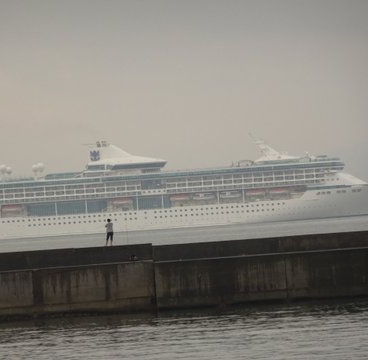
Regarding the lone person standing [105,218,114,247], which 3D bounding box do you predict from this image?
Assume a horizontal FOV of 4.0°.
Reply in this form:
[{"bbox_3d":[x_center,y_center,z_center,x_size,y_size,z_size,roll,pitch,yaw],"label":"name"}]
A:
[{"bbox_3d":[-4.487,3.171,314.000,0.500,1.680,0.380,-4,0,10],"label":"lone person standing"}]

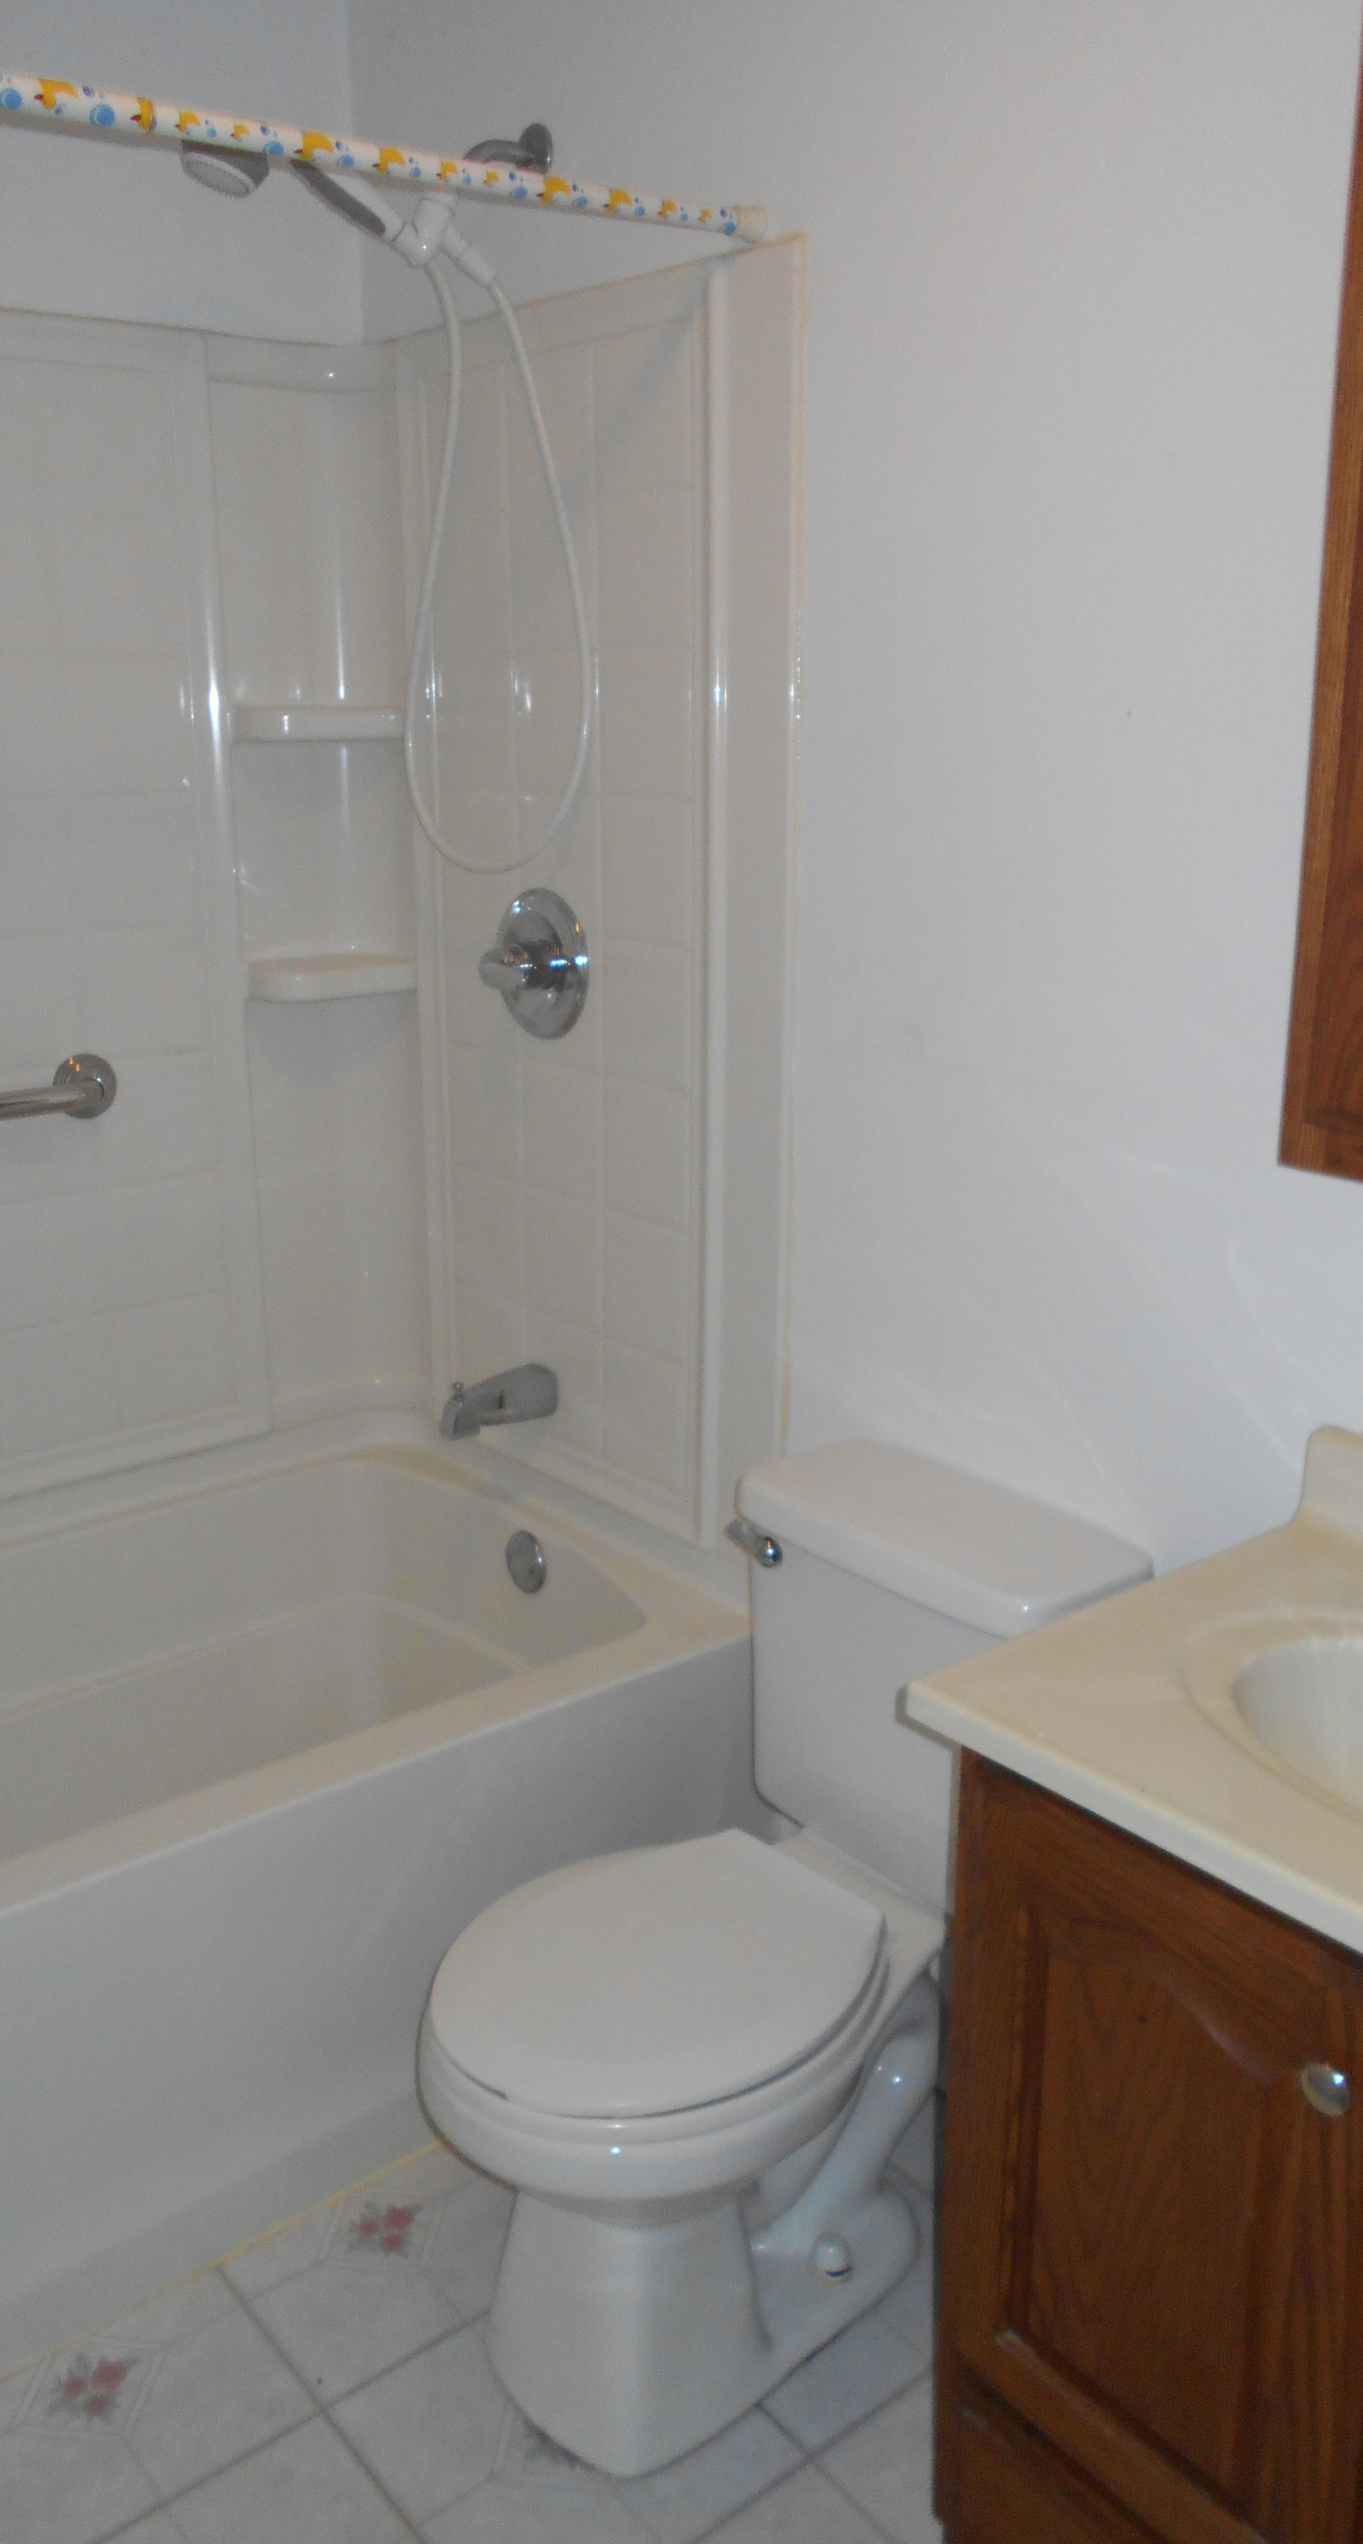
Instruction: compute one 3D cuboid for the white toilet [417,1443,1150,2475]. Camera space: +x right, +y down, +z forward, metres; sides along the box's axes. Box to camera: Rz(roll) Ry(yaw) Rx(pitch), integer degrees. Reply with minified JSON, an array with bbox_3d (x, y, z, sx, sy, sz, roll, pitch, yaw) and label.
[{"bbox_3d":[0.064,0.624,1.754,0.658,0.722,0.387,-13,21,-37],"label":"white toilet"}]

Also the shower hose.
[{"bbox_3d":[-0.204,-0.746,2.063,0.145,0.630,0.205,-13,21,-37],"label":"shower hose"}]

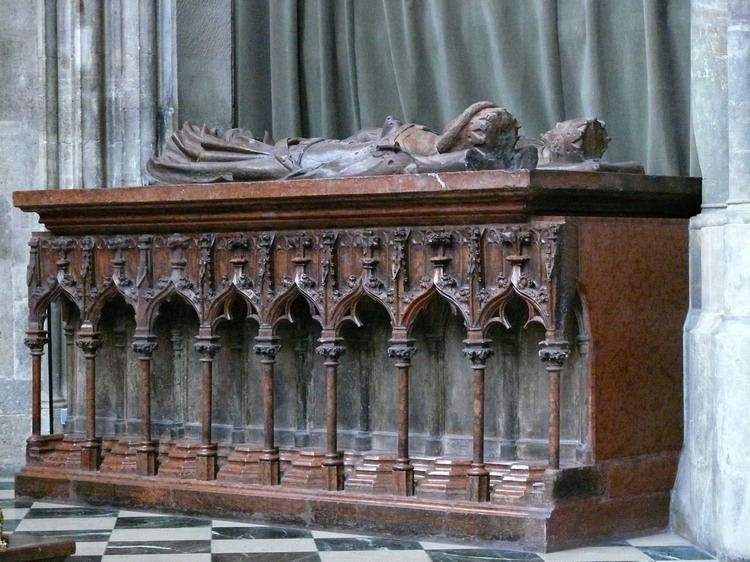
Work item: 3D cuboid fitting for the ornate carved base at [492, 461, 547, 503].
[{"bbox_3d":[0.601,0.848,9.152,0.256,0.172,0.132,0,1,40],"label":"ornate carved base"}]

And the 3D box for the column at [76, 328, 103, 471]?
[{"bbox_3d":[-1.283,0.543,9.904,0.102,0.630,0.102,0,0,41],"label":"column"}]

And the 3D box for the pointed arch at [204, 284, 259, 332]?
[{"bbox_3d":[-0.616,0.114,9.480,0.289,0.196,0.074,0,1,40],"label":"pointed arch"}]

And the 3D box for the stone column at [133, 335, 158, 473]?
[{"bbox_3d":[-1.026,0.551,9.825,0.111,0.627,0.111,0,0,0],"label":"stone column"}]

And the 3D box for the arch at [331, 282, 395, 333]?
[{"bbox_3d":[-0.035,0.107,8.819,0.332,0.200,0.084,0,0,41],"label":"arch"}]

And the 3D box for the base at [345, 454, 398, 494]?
[{"bbox_3d":[0.009,0.794,9.026,0.229,0.152,0.141,0,1,40],"label":"base"}]

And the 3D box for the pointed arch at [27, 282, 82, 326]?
[{"bbox_3d":[-1.581,0.112,10.948,0.352,0.235,0.092,0,1,40],"label":"pointed arch"}]

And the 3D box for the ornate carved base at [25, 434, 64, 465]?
[{"bbox_3d":[-1.560,0.782,10.305,0.155,0.137,0.141,0,1,40],"label":"ornate carved base"}]

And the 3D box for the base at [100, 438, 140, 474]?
[{"bbox_3d":[-1.130,0.784,9.807,0.288,0.152,0.148,0,0,41],"label":"base"}]

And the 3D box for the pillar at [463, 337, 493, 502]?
[{"bbox_3d":[0.409,0.546,8.638,0.111,0.633,0.111,0,0,0],"label":"pillar"}]

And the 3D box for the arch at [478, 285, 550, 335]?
[{"bbox_3d":[0.535,0.106,8.328,0.332,0.200,0.084,0,0,41],"label":"arch"}]

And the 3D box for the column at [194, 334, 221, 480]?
[{"bbox_3d":[-0.731,0.547,9.581,0.111,0.633,0.111,0,0,0],"label":"column"}]

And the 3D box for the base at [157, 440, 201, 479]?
[{"bbox_3d":[-0.931,0.852,10.438,0.256,0.172,0.132,0,1,40],"label":"base"}]

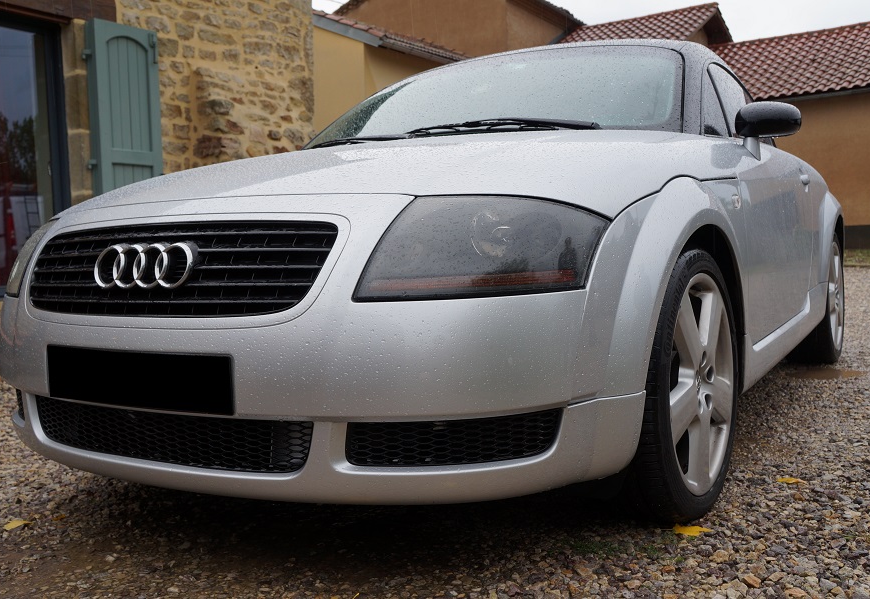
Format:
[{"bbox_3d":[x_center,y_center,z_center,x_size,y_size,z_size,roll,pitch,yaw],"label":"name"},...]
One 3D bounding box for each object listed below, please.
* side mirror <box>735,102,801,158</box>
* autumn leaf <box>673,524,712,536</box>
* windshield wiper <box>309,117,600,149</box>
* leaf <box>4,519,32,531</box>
[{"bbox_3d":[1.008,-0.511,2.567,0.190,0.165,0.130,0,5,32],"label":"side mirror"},{"bbox_3d":[0.555,0.498,1.833,0.080,0.015,0.060,-2,4,6],"label":"autumn leaf"},{"bbox_3d":[0.013,-0.500,2.654,1.060,0.085,0.200,0,5,32],"label":"windshield wiper"},{"bbox_3d":[-1.013,0.545,2.056,0.070,0.020,0.060,-5,5,-35],"label":"leaf"}]

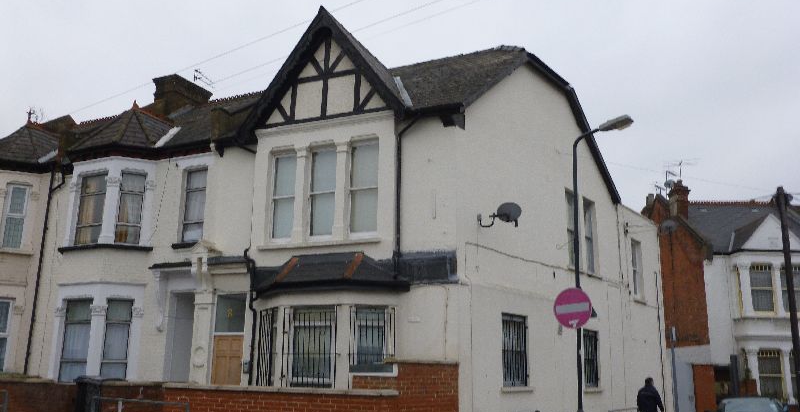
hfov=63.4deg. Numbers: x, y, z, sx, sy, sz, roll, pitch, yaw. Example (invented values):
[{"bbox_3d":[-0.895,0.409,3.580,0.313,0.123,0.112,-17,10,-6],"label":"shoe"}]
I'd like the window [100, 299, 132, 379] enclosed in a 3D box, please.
[{"bbox_3d":[-6.553,3.114,15.004,0.558,1.889,0.180,5,-14,-16],"label":"window"}]

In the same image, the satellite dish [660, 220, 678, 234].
[{"bbox_3d":[10.828,0.864,26.000,0.660,0.560,0.350,-8,-16,33],"label":"satellite dish"}]

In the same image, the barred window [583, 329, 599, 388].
[{"bbox_3d":[4.845,3.860,16.359,0.150,1.416,0.907,-10,-18,39],"label":"barred window"}]

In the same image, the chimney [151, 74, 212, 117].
[{"bbox_3d":[-6.287,-2.837,18.608,0.789,1.250,1.577,-5,-15,23],"label":"chimney"}]

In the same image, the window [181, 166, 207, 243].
[{"bbox_3d":[-4.847,-0.031,15.260,0.720,1.760,0.200,-5,-15,23],"label":"window"}]

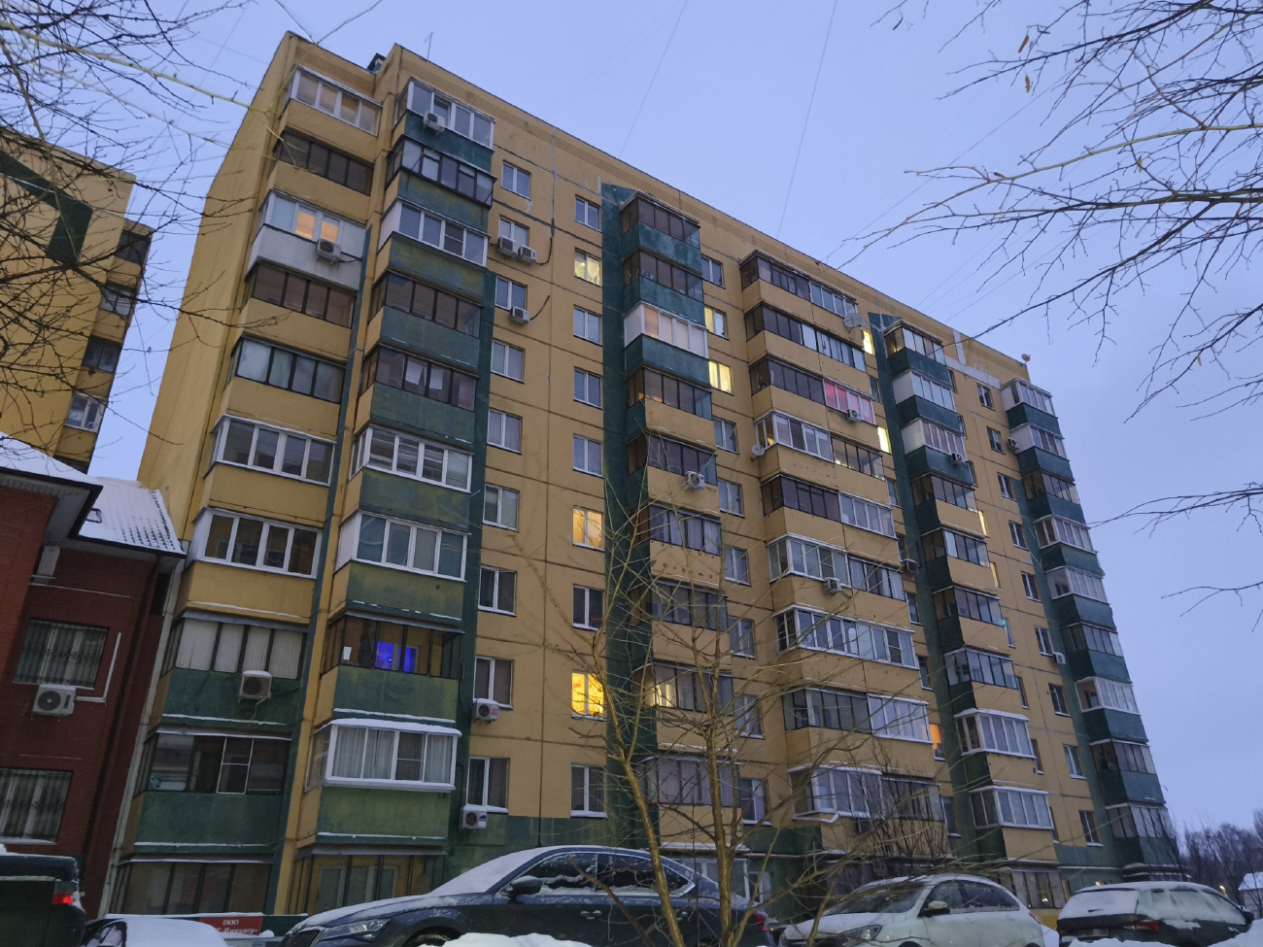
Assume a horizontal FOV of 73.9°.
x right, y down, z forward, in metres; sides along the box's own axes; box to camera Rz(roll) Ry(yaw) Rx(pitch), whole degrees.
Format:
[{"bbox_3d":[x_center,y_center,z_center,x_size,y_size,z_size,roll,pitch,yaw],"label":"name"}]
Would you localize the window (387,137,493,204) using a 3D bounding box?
[{"bbox_3d":[-6.877,-10.399,30.398,3.400,1.394,1.252,16,-31,-31],"label":"window"}]

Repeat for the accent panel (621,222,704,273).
[{"bbox_3d":[1.372,-9.485,36.610,3.277,1.390,1.200,16,-32,-31],"label":"accent panel"}]

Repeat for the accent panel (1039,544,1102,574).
[{"bbox_3d":[23.139,4.682,44.151,3.398,1.280,1.162,16,-32,-31],"label":"accent panel"}]

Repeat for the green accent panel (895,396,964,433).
[{"bbox_3d":[14.720,-2.598,41.398,3.266,1.307,1.140,17,-32,-31],"label":"green accent panel"}]

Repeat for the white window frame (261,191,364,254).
[{"bbox_3d":[-10.815,-8.077,28.477,3.125,1.435,1.150,16,-31,-31],"label":"white window frame"}]

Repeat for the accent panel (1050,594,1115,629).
[{"bbox_3d":[23.250,7.277,43.070,3.395,1.365,1.075,17,-32,-31],"label":"accent panel"}]

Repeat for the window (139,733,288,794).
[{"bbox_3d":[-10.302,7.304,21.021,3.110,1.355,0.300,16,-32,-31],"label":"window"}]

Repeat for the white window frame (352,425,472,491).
[{"bbox_3d":[-6.388,-0.172,24.711,3.168,1.285,1.194,16,-32,-31],"label":"white window frame"}]

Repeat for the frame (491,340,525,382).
[{"bbox_3d":[-4.395,-4.003,29.913,1.242,1.394,0.153,16,-31,-31],"label":"frame"}]

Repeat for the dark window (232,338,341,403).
[{"bbox_3d":[-10.604,-3.124,26.183,3.129,1.355,0.200,16,-32,-31],"label":"dark window"}]

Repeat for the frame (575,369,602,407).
[{"bbox_3d":[-1.585,-3.123,30.849,1.234,1.399,0.120,16,-32,-31],"label":"frame"}]

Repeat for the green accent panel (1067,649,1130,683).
[{"bbox_3d":[23.974,10.015,42.988,3.459,1.374,1.176,16,-32,-31],"label":"green accent panel"}]

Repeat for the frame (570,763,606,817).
[{"bbox_3d":[-1.298,9.577,25.421,1.191,1.394,0.153,16,-31,-31],"label":"frame"}]

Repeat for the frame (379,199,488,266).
[{"bbox_3d":[-6.678,-7.758,28.467,3.318,1.423,1.160,16,-32,-31],"label":"frame"}]

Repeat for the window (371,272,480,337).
[{"bbox_3d":[-6.753,-5.249,27.887,3.278,1.272,1.252,16,-31,-31],"label":"window"}]

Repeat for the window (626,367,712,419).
[{"bbox_3d":[1.481,-2.755,31.909,3.193,1.355,1.185,16,-32,-31],"label":"window"}]

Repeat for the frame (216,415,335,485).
[{"bbox_3d":[-10.503,-0.594,24.936,3.150,1.497,0.200,16,-32,-31],"label":"frame"}]

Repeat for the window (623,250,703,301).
[{"bbox_3d":[1.396,-8.090,35.897,3.279,1.353,1.200,16,-32,-31],"label":"window"}]

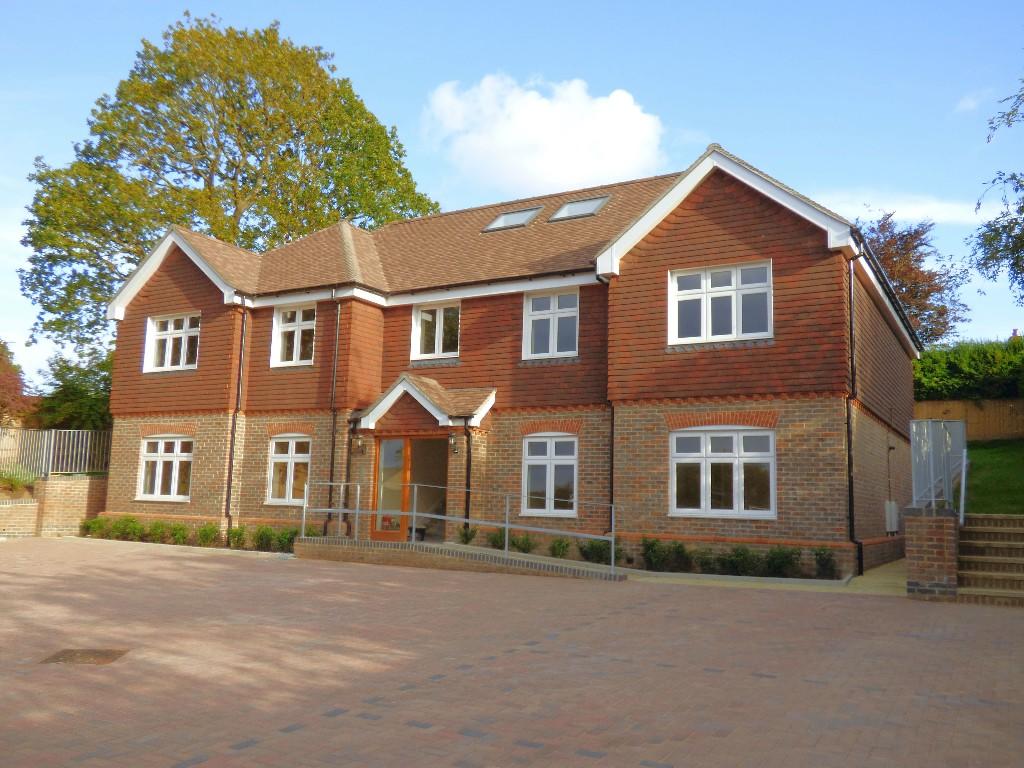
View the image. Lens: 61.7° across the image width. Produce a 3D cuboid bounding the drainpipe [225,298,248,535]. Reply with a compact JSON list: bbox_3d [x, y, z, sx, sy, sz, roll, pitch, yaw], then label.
[{"bbox_3d":[-5.843,0.744,18.161,0.135,5.014,0.110,-3,-9,30],"label":"drainpipe"}]

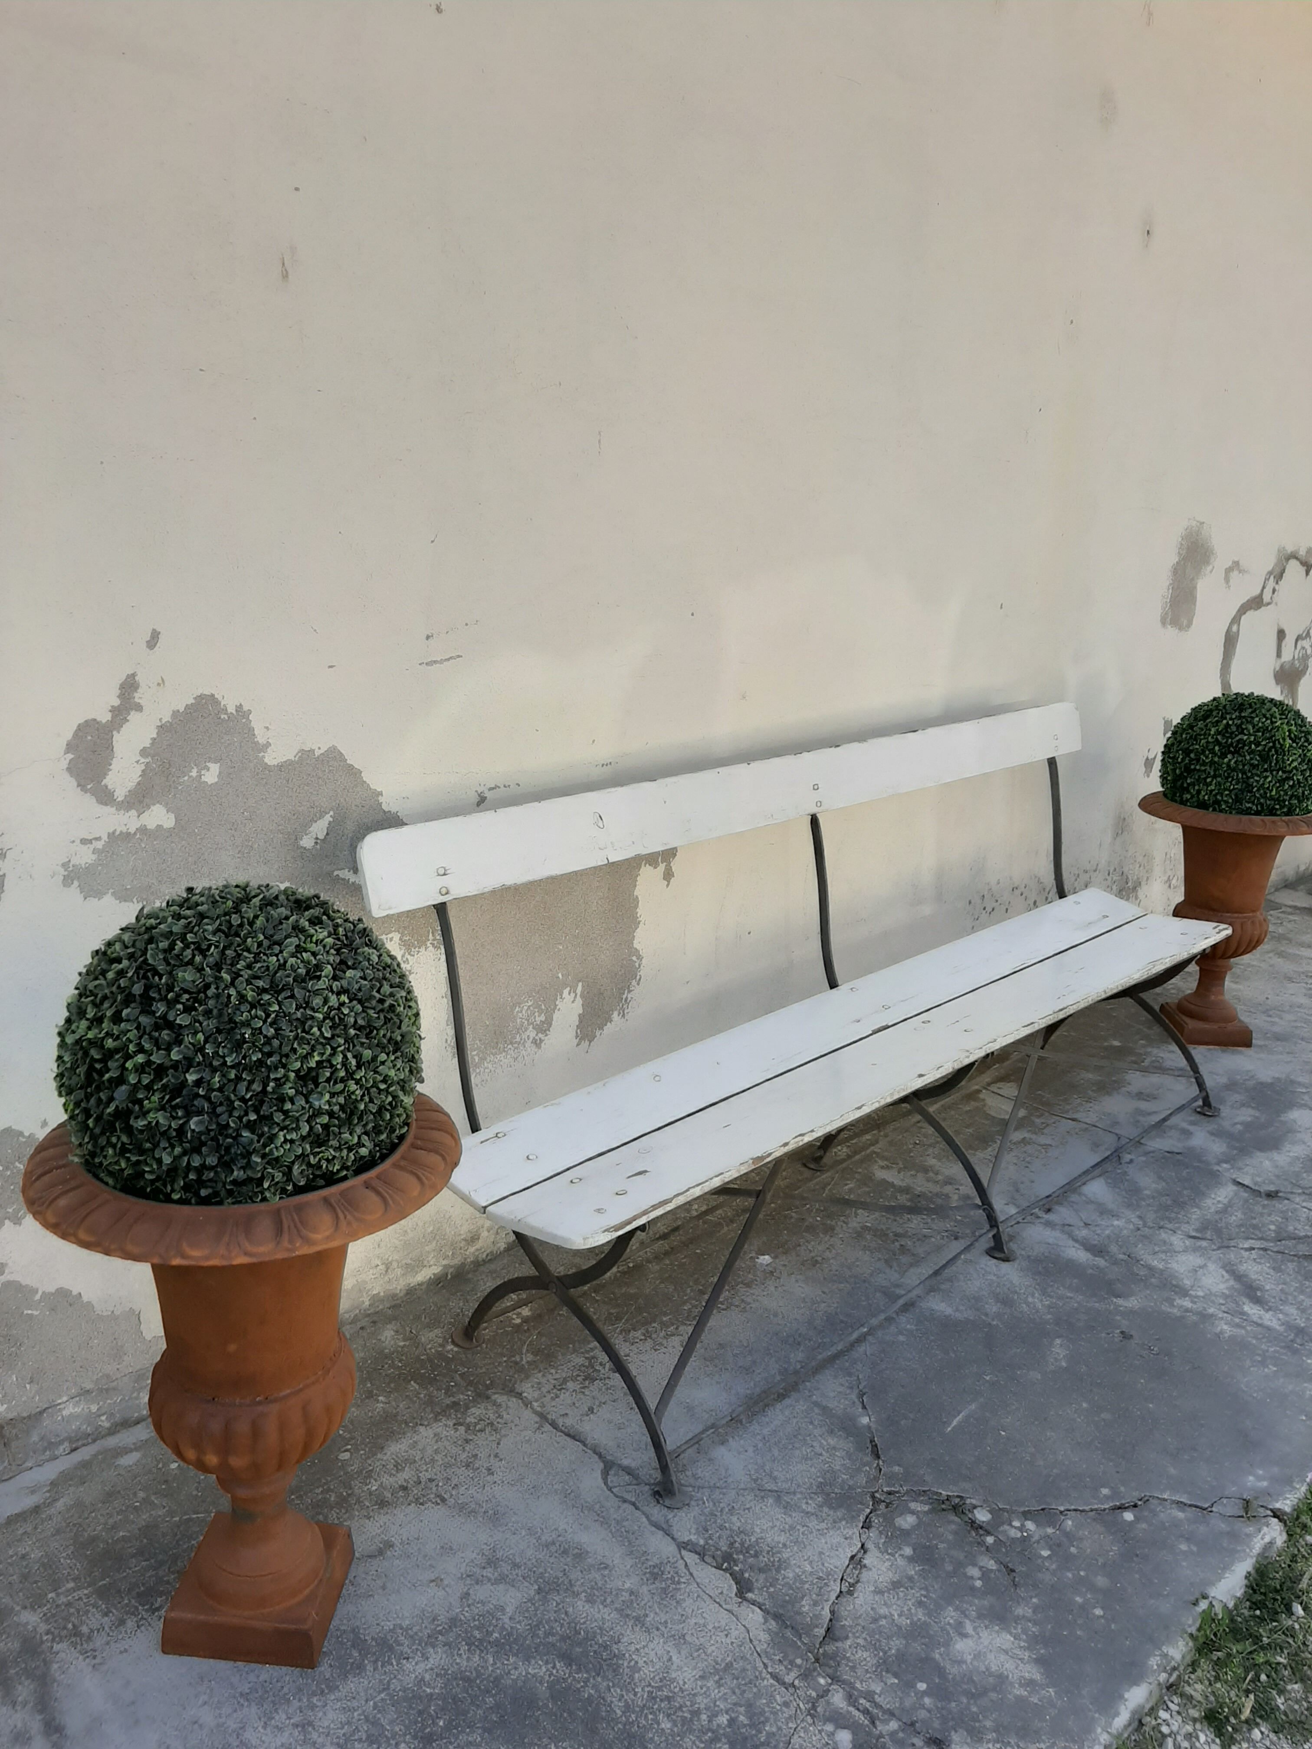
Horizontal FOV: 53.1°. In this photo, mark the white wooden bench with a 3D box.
[{"bbox_3d":[0.548,0.241,2.746,0.624,0.931,2.321,18,22,41],"label":"white wooden bench"}]

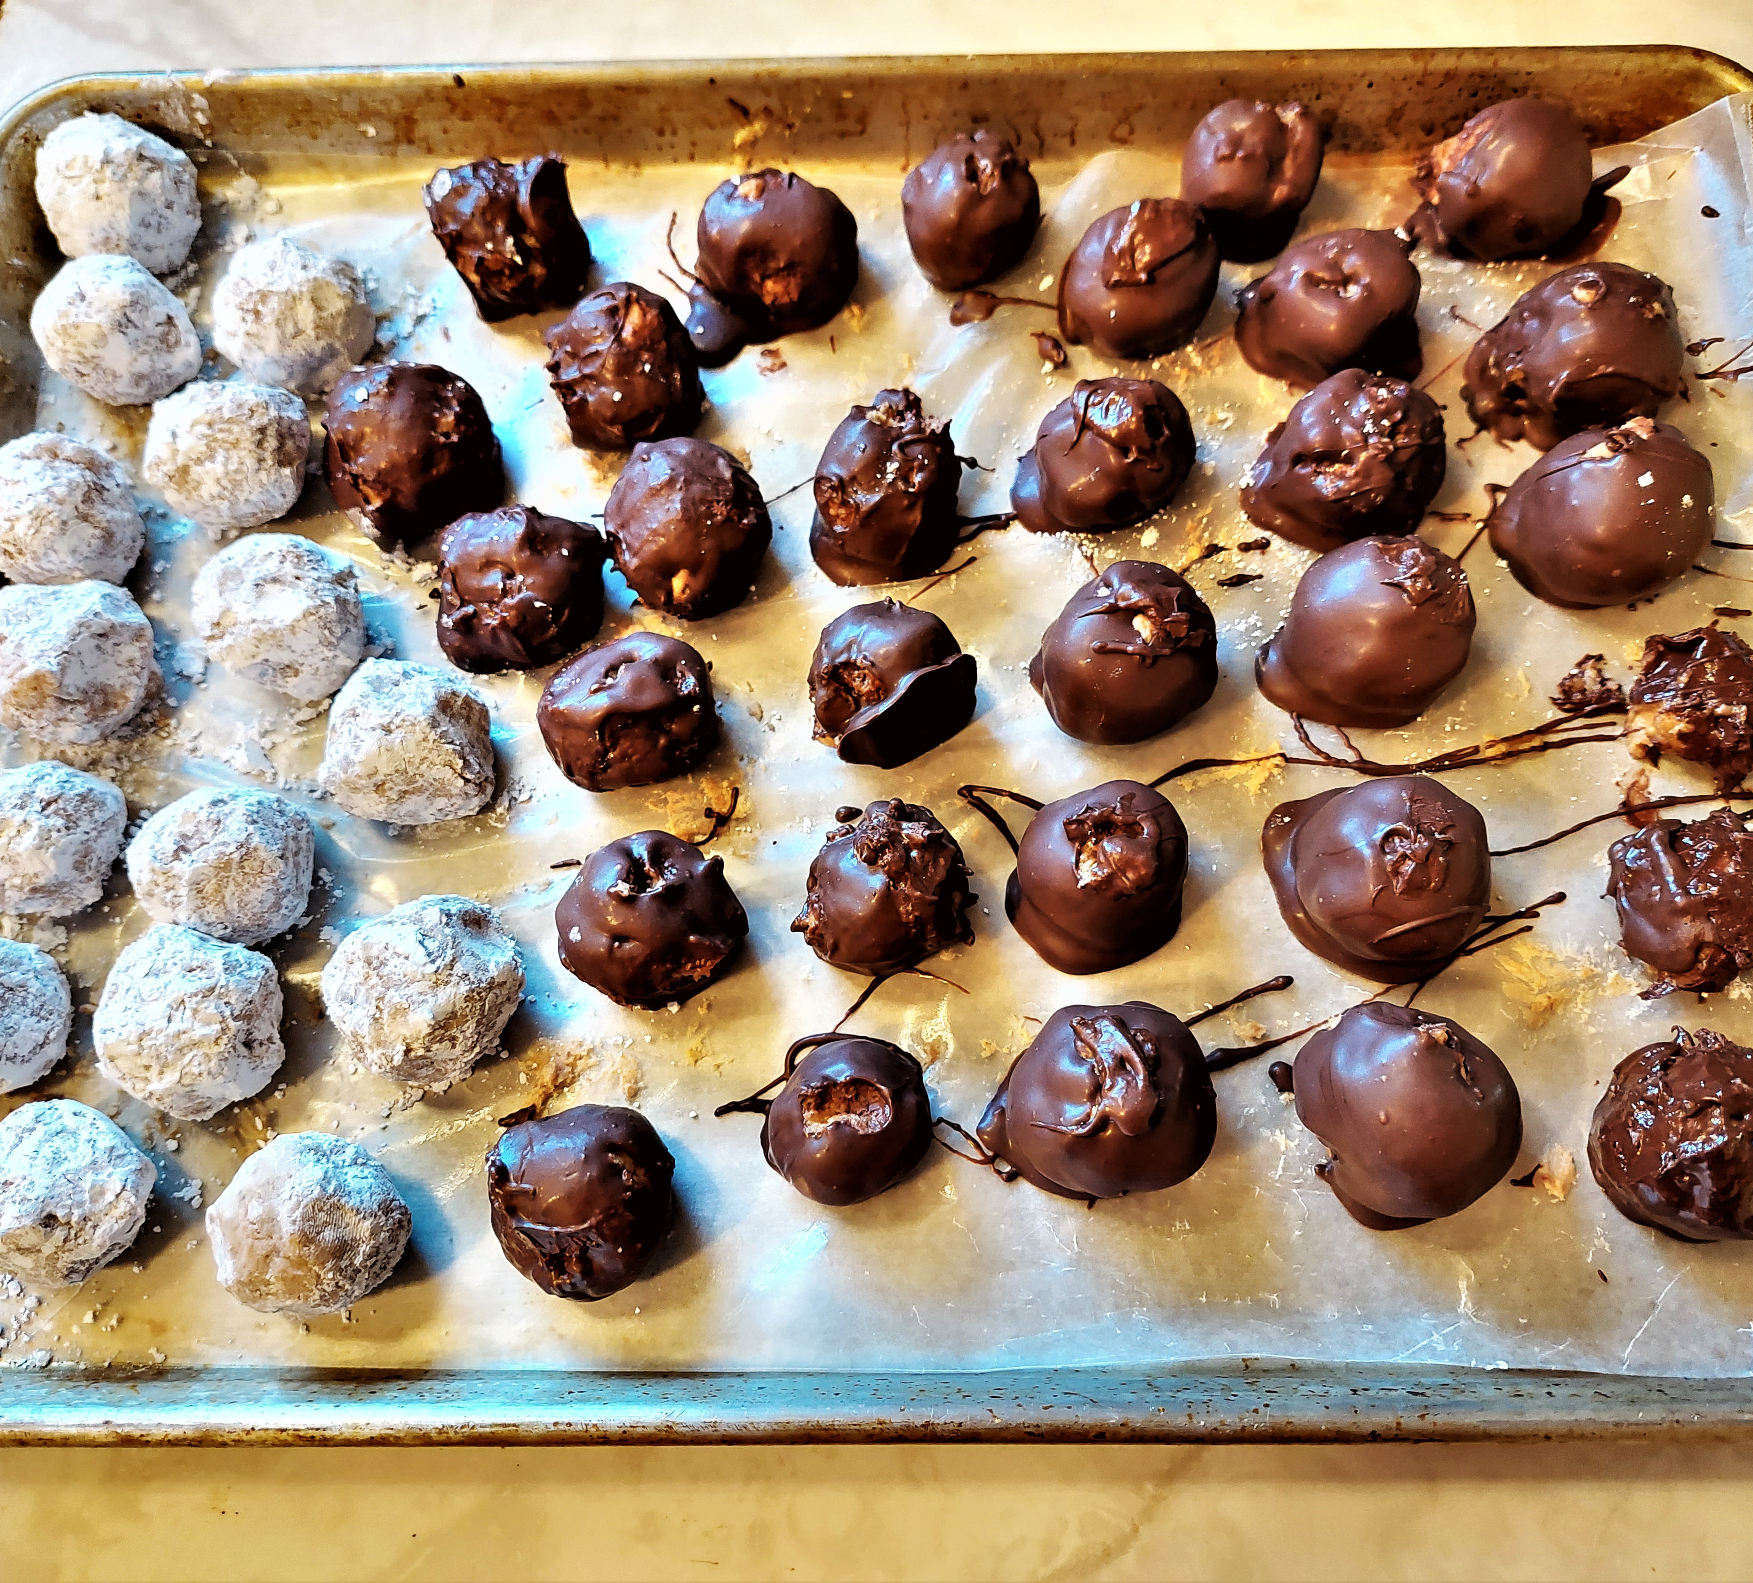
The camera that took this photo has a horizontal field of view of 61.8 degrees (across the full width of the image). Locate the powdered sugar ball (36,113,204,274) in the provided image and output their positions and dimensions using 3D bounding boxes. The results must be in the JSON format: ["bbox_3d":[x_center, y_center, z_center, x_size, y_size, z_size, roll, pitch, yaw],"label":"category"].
[{"bbox_3d":[-0.190,-0.149,0.366,0.038,0.036,0.038,0,72,1],"label":"powdered sugar ball"}]

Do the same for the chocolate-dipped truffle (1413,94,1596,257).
[{"bbox_3d":[0.157,-0.153,0.366,0.044,0.036,0.039,-1,72,1],"label":"chocolate-dipped truffle"}]

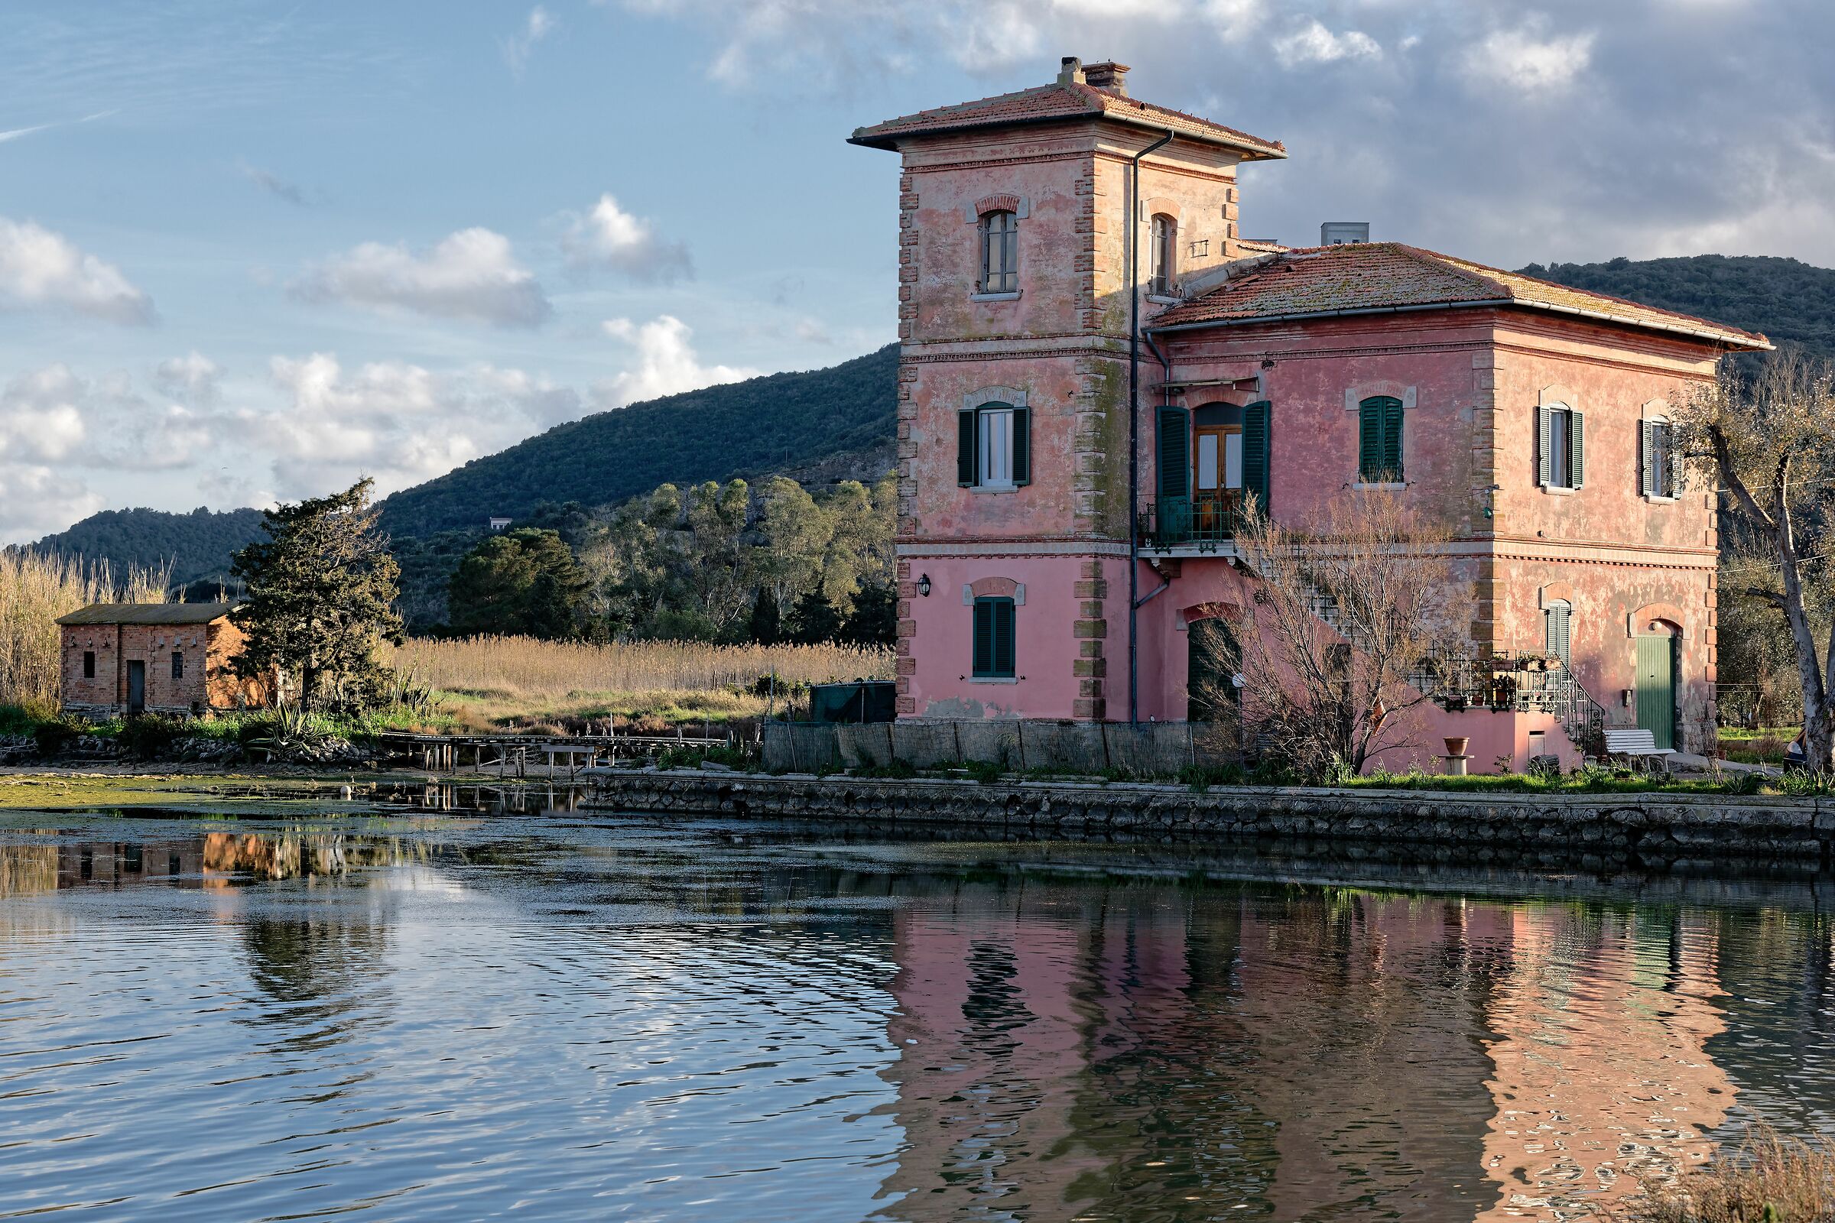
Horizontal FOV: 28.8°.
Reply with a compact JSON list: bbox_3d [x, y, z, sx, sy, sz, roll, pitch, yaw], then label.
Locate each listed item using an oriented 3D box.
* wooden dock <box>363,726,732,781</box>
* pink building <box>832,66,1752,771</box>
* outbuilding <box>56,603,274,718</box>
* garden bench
[{"bbox_3d":[-9.172,3.606,89.262,9.600,1.080,2.100,0,-1,28],"label":"wooden dock"},{"bbox_3d":[8.923,-4.349,78.521,14.740,15.438,15.087,0,-1,37],"label":"pink building"},{"bbox_3d":[-20.893,1.423,99.643,6.764,3.287,2.889,0,-1,40],"label":"outbuilding"},{"bbox_3d":[14.843,2.902,73.349,0.620,0.860,1.950,0,-1,39],"label":"garden bench"}]

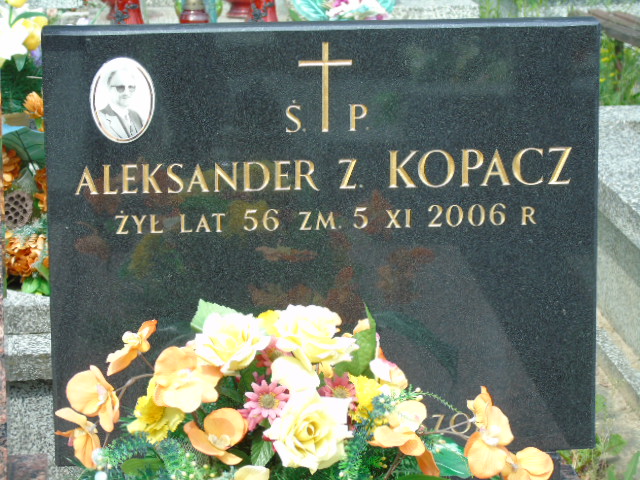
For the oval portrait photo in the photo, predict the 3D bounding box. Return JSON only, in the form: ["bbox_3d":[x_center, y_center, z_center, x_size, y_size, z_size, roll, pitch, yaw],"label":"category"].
[{"bbox_3d":[-0.275,-0.195,3.190,0.090,0.120,0.010,-1,10,-4],"label":"oval portrait photo"}]

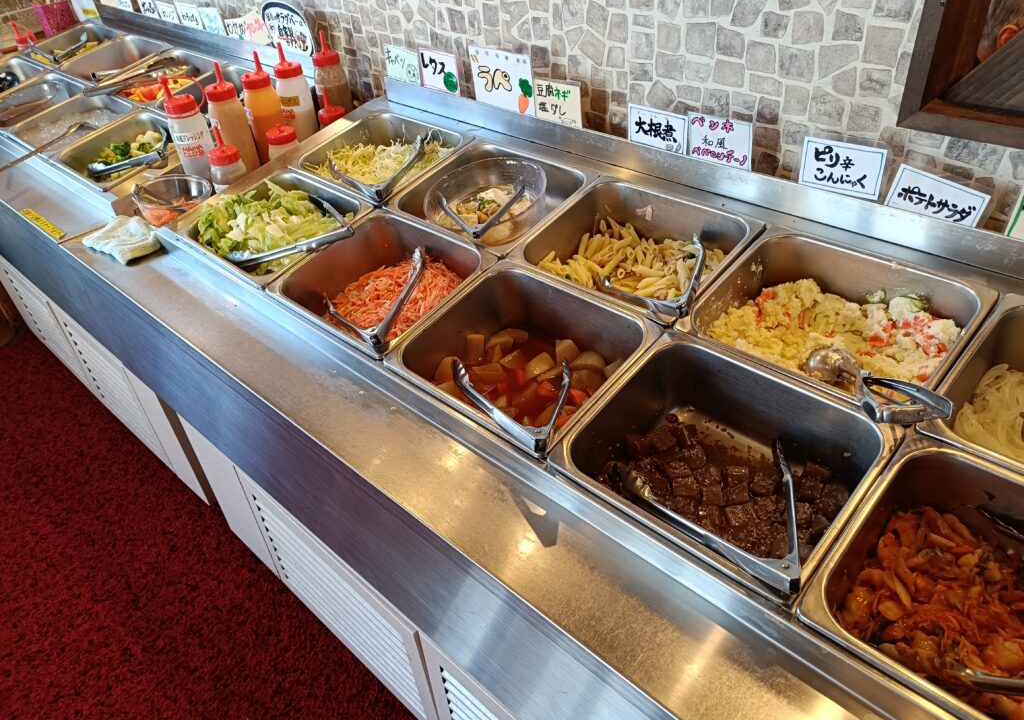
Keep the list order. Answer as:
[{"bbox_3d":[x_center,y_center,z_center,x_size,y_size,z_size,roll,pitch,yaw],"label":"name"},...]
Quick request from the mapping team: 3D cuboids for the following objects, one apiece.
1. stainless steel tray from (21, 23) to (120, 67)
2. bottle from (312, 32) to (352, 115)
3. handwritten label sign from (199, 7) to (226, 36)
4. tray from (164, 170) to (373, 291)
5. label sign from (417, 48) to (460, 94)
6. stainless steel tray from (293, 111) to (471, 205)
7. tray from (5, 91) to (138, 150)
[{"bbox_3d":[-1.493,-1.039,2.548,0.327,0.100,0.266,28,58,35],"label":"stainless steel tray"},{"bbox_3d":[-0.456,-0.684,1.888,0.086,0.288,0.086,-12,38,-9],"label":"bottle"},{"bbox_3d":[-0.891,-1.006,2.199,0.122,0.080,0.005,27,47,35],"label":"handwritten label sign"},{"bbox_3d":[-0.459,-0.241,1.486,0.327,0.100,0.266,28,58,35],"label":"tray"},{"bbox_3d":[-0.153,-0.606,1.566,0.120,0.094,0.004,27,47,35],"label":"label sign"},{"bbox_3d":[-0.274,-0.409,1.626,0.325,0.102,0.265,27,58,35],"label":"stainless steel tray"},{"bbox_3d":[-1.232,-0.630,2.112,0.325,0.102,0.265,27,58,35],"label":"tray"}]

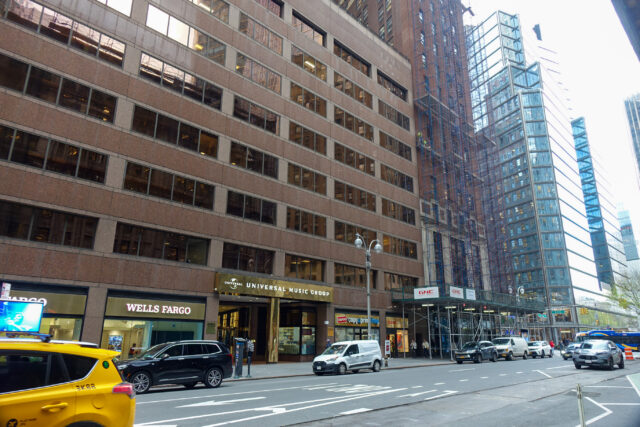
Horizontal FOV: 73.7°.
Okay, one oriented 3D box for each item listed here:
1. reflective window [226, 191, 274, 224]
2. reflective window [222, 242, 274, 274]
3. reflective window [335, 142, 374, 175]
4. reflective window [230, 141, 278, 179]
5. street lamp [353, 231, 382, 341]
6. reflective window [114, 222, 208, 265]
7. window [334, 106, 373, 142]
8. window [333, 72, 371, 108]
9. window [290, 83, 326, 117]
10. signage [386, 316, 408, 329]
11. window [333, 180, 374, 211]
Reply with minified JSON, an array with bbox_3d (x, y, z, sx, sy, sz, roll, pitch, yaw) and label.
[{"bbox_3d":[-5.152,-0.351,32.701,4.605,1.825,0.200,16,-23,-42],"label":"reflective window"},{"bbox_3d":[-4.920,3.257,30.083,4.408,1.721,0.170,16,-23,-42],"label":"reflective window"},{"bbox_3d":[3.591,-5.386,43.193,6.205,1.825,0.200,16,-23,-42],"label":"reflective window"},{"bbox_3d":[-5.117,-4.133,33.824,4.605,1.825,0.200,16,-23,-42],"label":"reflective window"},{"bbox_3d":[3.581,6.013,30.077,2.950,9.022,0.620,16,-23,-42],"label":"street lamp"},{"bbox_3d":[-9.814,2.081,27.179,6.216,1.825,0.200,16,-23,-42],"label":"reflective window"},{"bbox_3d":[3.451,-8.823,42.264,5.835,1.721,0.170,16,-23,-42],"label":"window"},{"bbox_3d":[3.661,-12.950,45.440,6.205,1.825,0.200,16,-23,-42],"label":"window"},{"bbox_3d":[-0.967,-10.106,38.075,4.352,1.721,0.170,16,-23,-42],"label":"window"},{"bbox_3d":[7.582,10.690,41.556,0.150,0.967,3.623,-15,-23,43],"label":"signage"},{"bbox_3d":[3.416,-1.581,40.083,5.835,1.721,0.170,16,-23,-42],"label":"window"}]

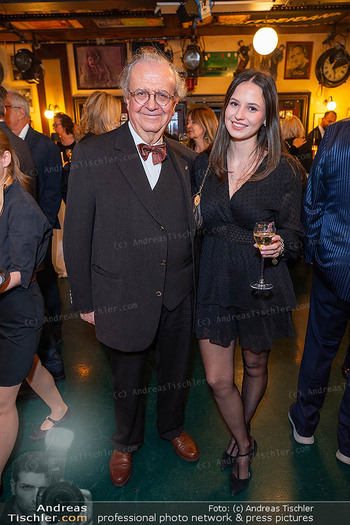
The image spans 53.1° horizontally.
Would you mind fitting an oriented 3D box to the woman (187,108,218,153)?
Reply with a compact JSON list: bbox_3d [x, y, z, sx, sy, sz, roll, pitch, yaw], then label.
[{"bbox_3d":[0.242,-0.310,2.796,0.380,1.700,0.480,-15,23,-36],"label":"woman"}]

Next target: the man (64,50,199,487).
[{"bbox_3d":[-0.157,0.111,1.501,0.580,1.775,0.420,-7,19,-16],"label":"man"}]

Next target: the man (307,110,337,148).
[{"bbox_3d":[1.836,-0.936,4.447,0.550,1.770,0.380,-14,22,-33],"label":"man"}]

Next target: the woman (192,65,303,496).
[{"bbox_3d":[0.287,0.159,1.446,0.480,1.700,0.390,3,19,13],"label":"woman"}]

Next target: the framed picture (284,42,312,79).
[{"bbox_3d":[1.602,-2.599,4.511,0.335,0.445,0.025,-2,21,0],"label":"framed picture"}]

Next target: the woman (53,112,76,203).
[{"bbox_3d":[-1.199,-0.698,3.869,0.360,1.700,0.480,-14,22,-33],"label":"woman"}]

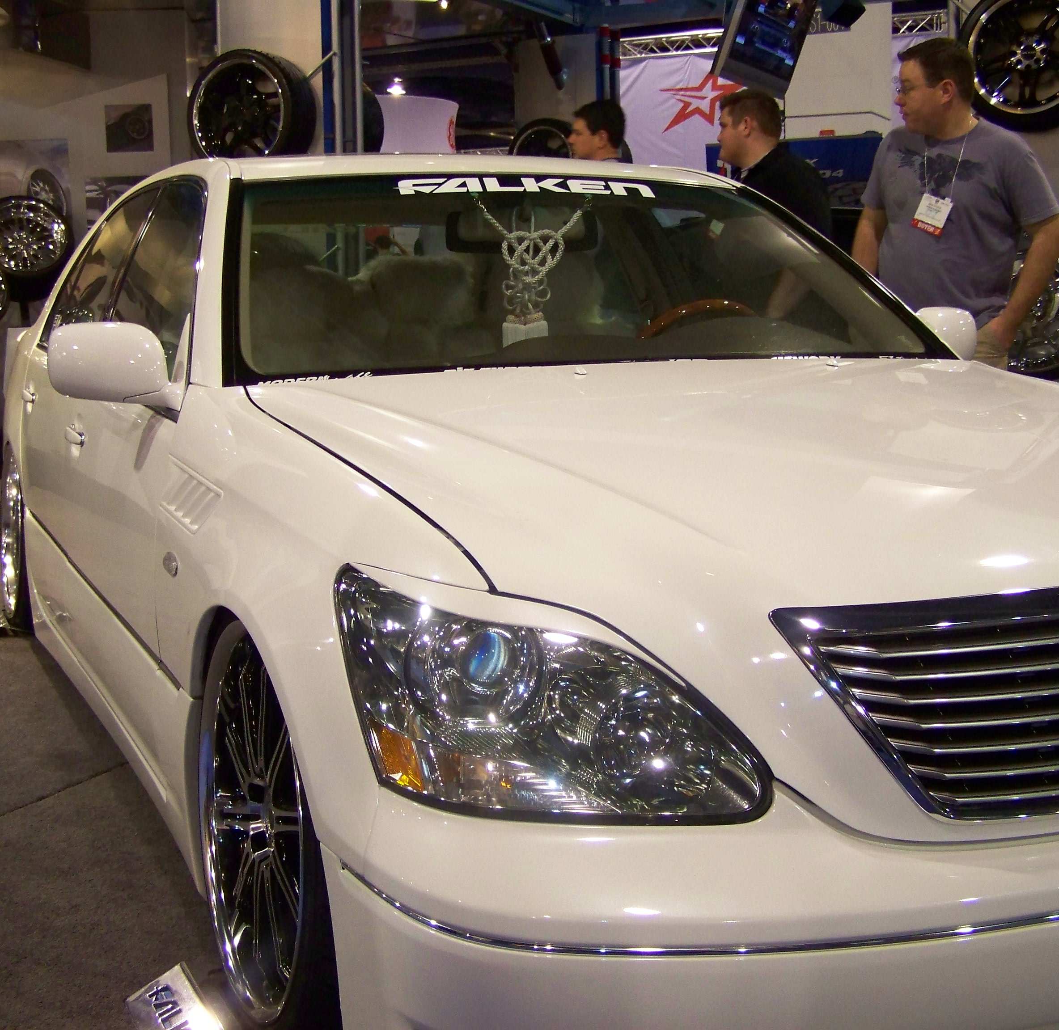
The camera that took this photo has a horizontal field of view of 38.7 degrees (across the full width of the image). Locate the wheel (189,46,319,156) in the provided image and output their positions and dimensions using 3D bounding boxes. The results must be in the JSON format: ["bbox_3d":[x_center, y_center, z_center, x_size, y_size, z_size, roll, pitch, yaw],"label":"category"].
[{"bbox_3d":[-1.461,-2.116,8.014,0.680,0.680,0.250,3,9,23],"label":"wheel"}]

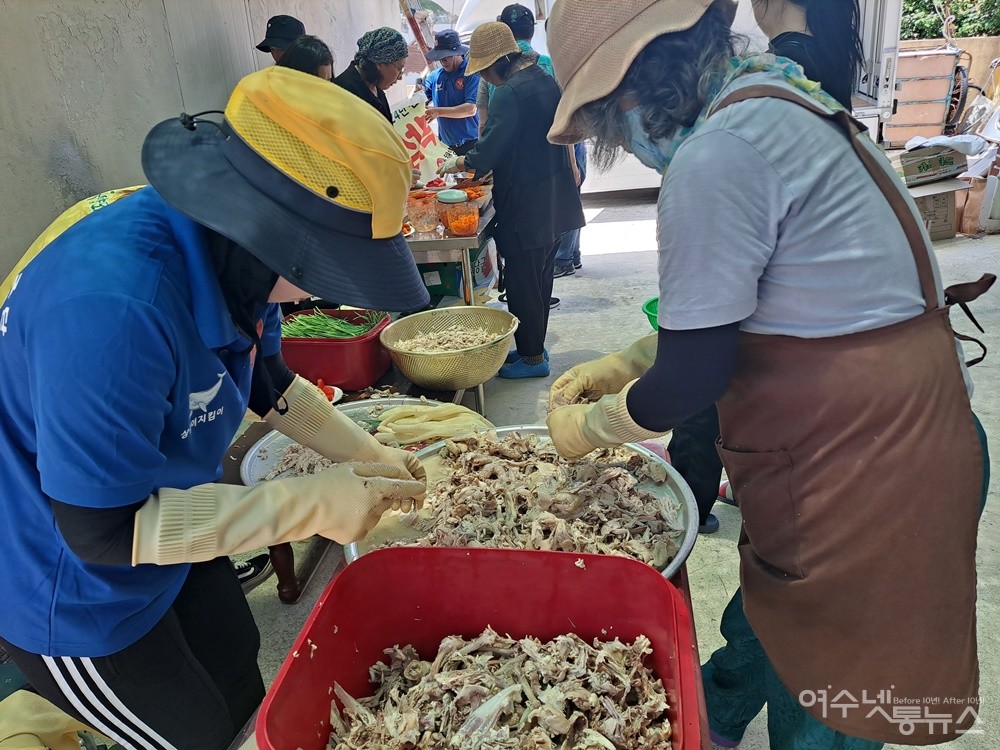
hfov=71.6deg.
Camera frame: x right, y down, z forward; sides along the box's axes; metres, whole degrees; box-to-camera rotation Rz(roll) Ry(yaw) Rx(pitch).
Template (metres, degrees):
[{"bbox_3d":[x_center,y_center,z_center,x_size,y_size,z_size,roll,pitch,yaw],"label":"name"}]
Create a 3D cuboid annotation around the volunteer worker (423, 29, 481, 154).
[{"bbox_3d":[-0.285,-1.250,4.500,0.480,1.750,0.420,6,21,28],"label":"volunteer worker"}]

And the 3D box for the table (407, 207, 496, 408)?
[{"bbox_3d":[-0.337,-0.372,3.441,0.620,0.770,1.450,-3,19,3],"label":"table"}]

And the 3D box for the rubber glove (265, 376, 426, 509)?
[{"bbox_3d":[-0.237,0.098,1.070,0.325,0.110,0.105,22,31,37],"label":"rubber glove"}]

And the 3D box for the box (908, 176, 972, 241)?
[{"bbox_3d":[3.720,-1.410,6.180,0.520,0.400,0.400,-10,19,-17],"label":"box"}]

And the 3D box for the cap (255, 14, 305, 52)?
[{"bbox_3d":[-1.042,-1.669,3.400,0.310,0.160,0.280,-10,19,-17],"label":"cap"}]

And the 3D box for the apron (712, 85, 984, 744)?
[{"bbox_3d":[0.495,0.045,0.990,0.350,0.840,0.400,3,20,21],"label":"apron"}]

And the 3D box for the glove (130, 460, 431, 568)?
[{"bbox_3d":[-0.285,0.181,0.920,0.355,0.110,0.105,-7,19,-10],"label":"glove"}]

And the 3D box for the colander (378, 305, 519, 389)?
[{"bbox_3d":[-0.136,-0.055,2.000,0.390,0.155,0.390,-6,21,1],"label":"colander"}]

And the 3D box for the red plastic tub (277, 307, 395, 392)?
[{"bbox_3d":[-0.530,-0.075,2.155,0.400,0.180,0.420,-5,19,0],"label":"red plastic tub"}]

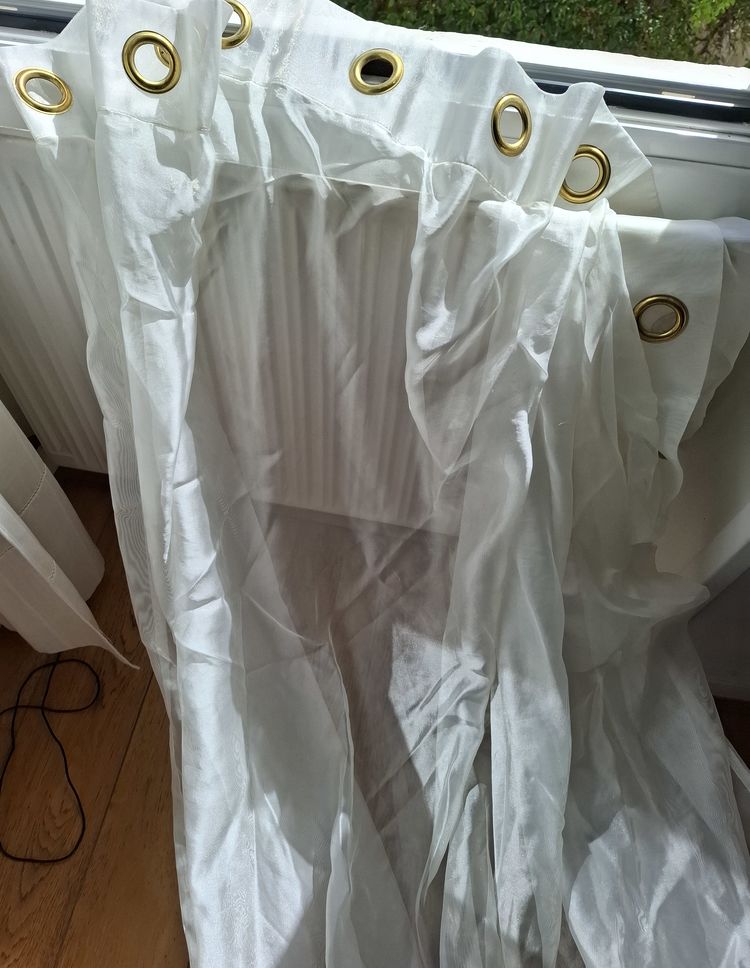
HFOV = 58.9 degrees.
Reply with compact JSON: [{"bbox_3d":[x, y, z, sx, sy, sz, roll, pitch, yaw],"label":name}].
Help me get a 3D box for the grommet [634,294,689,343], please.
[{"bbox_3d":[0.330,-0.191,0.772,0.064,0.064,0.011,18,49,8],"label":"grommet"}]

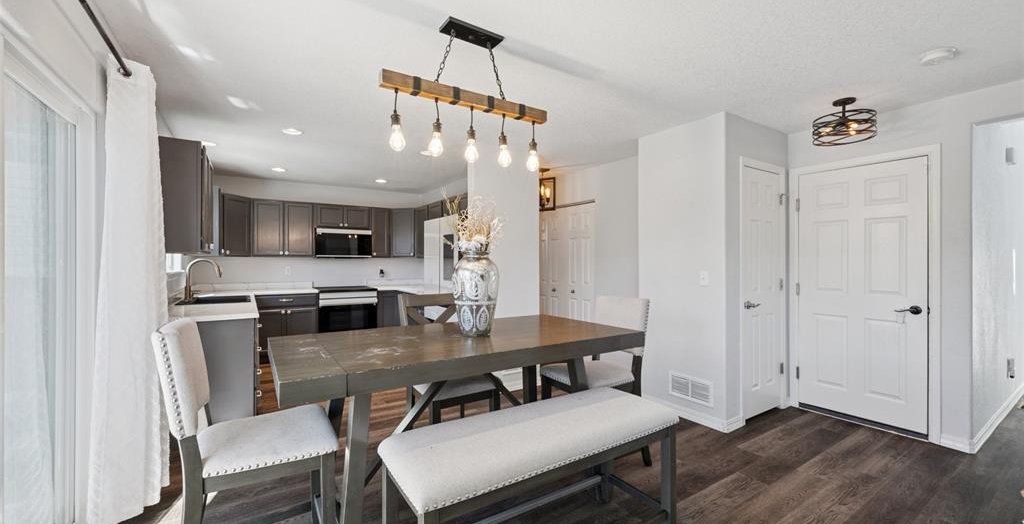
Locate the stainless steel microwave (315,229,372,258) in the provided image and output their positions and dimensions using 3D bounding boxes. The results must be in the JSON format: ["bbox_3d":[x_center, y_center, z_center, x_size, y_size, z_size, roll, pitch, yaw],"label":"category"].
[{"bbox_3d":[-2.523,-0.268,5.914,0.767,0.415,0.410,0,0,-33],"label":"stainless steel microwave"}]

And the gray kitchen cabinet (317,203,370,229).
[{"bbox_3d":[-2.541,-0.646,5.950,0.765,0.352,0.330,0,0,-33],"label":"gray kitchen cabinet"}]

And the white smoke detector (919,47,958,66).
[{"bbox_3d":[2.340,-1.122,2.180,0.150,0.040,0.150,0,0,-33],"label":"white smoke detector"}]

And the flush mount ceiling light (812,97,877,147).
[{"bbox_3d":[2.389,-1.024,2.860,0.356,0.265,0.356,0,0,-33],"label":"flush mount ceiling light"}]

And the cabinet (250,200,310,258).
[{"bbox_3d":[-3.174,-0.444,5.532,0.754,0.752,0.330,0,0,-33],"label":"cabinet"}]

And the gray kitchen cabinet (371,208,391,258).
[{"bbox_3d":[-2.102,-0.450,6.249,0.300,0.762,0.330,0,0,-33],"label":"gray kitchen cabinet"}]

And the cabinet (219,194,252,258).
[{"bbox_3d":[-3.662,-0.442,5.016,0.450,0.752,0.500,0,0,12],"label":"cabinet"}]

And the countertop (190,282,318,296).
[{"bbox_3d":[-3.344,0.343,5.239,1.375,0.140,0.630,0,0,-33],"label":"countertop"}]

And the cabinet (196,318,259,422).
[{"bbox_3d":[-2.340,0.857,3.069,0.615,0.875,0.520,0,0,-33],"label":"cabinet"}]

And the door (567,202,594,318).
[{"bbox_3d":[0.852,0.293,5.203,0.040,2.010,0.600,0,0,-35],"label":"door"}]

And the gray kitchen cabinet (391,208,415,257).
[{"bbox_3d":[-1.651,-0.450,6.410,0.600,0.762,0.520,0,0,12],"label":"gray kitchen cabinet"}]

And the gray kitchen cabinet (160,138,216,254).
[{"bbox_3d":[-2.492,-0.450,3.017,0.330,0.762,0.860,0,0,-33],"label":"gray kitchen cabinet"}]

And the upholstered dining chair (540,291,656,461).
[{"bbox_3d":[0.532,0.761,2.554,0.580,1.055,0.455,0,0,-33],"label":"upholstered dining chair"}]

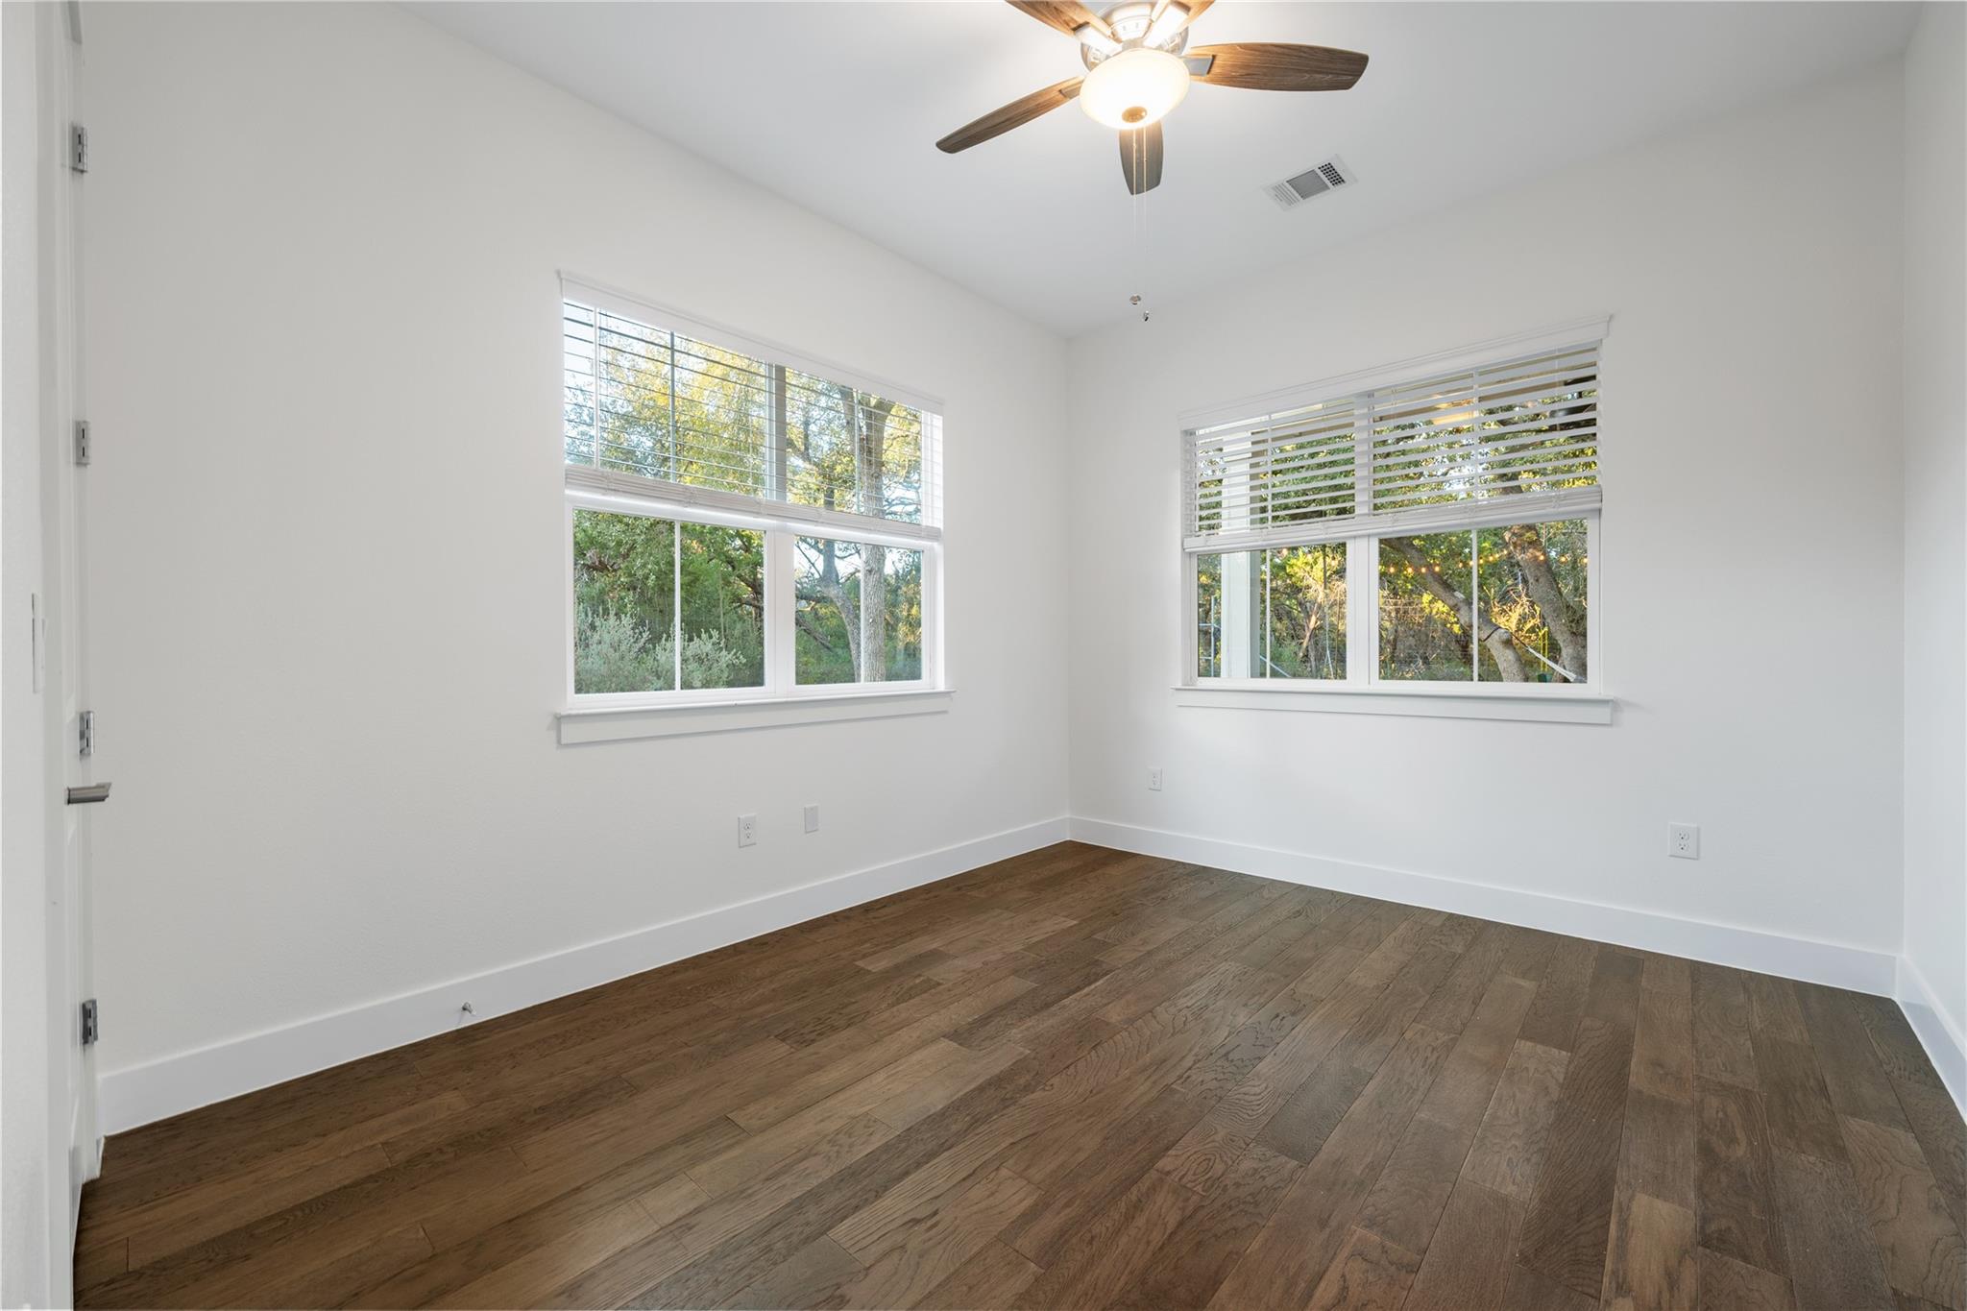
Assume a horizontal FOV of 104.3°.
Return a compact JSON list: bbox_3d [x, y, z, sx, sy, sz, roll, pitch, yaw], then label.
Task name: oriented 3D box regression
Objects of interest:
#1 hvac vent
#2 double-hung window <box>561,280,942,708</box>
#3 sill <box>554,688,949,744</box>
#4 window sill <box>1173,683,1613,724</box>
[{"bbox_3d":[1.332,-1.912,3.125,0.288,0.028,0.237,0,0,43],"label":"hvac vent"},{"bbox_3d":[-0.851,-0.554,3.302,0.110,1.468,1.804,0,0,43],"label":"double-hung window"},{"bbox_3d":[-0.812,0.240,3.292,0.105,0.113,1.869,0,0,43],"label":"sill"},{"bbox_3d":[1.767,0.220,3.615,1.875,0.113,0.105,0,0,43],"label":"window sill"}]

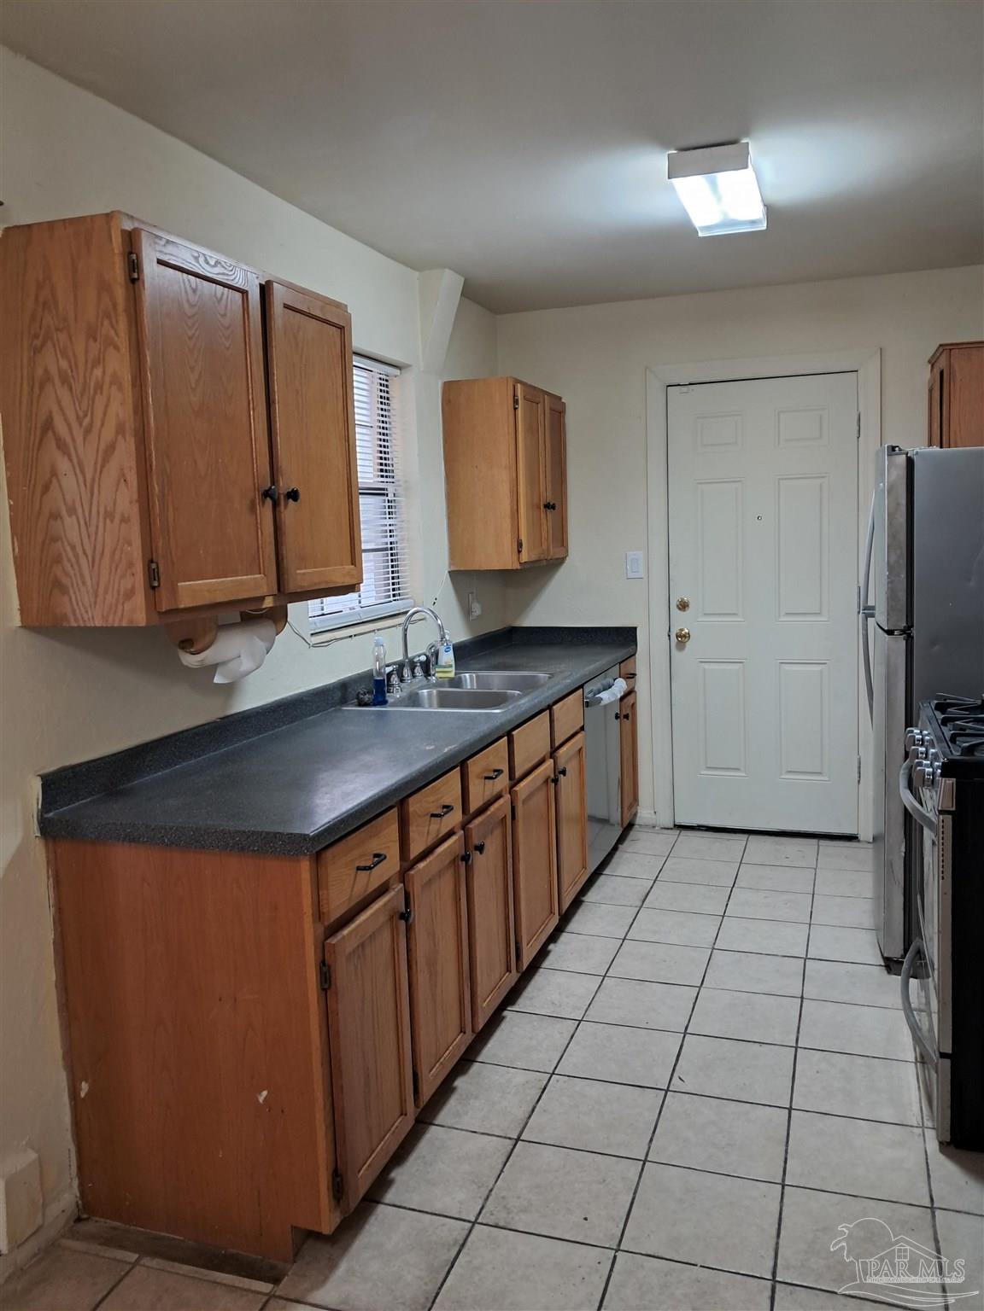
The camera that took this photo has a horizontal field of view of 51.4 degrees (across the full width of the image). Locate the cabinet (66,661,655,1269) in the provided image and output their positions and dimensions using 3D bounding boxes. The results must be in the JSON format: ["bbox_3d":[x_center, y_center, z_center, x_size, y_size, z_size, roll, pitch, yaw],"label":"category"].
[{"bbox_3d":[-0.109,0.607,3.533,0.647,0.855,3.076,1,8,19],"label":"cabinet"}]

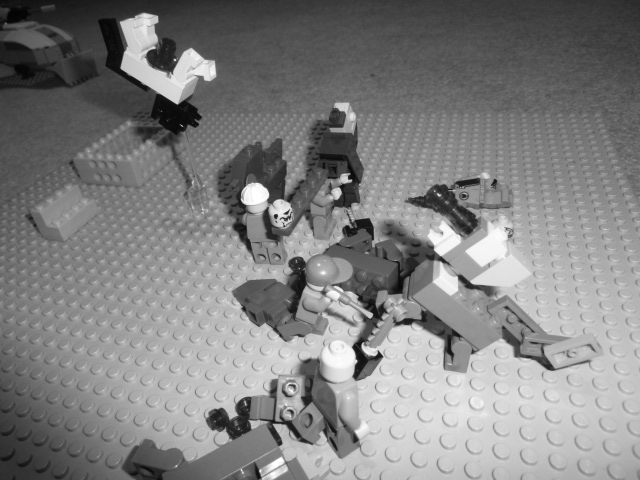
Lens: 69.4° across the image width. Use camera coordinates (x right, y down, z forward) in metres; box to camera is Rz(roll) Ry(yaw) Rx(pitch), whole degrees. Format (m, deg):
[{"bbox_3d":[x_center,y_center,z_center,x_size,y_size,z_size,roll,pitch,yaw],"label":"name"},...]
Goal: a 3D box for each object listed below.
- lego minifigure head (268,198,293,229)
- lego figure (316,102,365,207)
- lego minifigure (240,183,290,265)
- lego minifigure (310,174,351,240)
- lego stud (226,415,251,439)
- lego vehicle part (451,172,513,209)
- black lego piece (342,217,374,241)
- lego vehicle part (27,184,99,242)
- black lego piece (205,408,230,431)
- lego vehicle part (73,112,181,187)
[{"bbox_3d":[-0.018,-0.012,0.208,0.010,0.011,0.010,-5,36,4],"label":"lego minifigure head"},{"bbox_3d":[0.013,-0.046,0.255,0.023,0.057,0.021,3,37,15],"label":"lego figure"},{"bbox_3d":[-0.026,-0.009,0.224,0.022,0.043,0.015,4,38,16],"label":"lego minifigure"},{"bbox_3d":[0.006,-0.017,0.239,0.017,0.032,0.022,2,37,13],"label":"lego minifigure"},{"bbox_3d":[-0.028,0.063,0.157,0.008,0.005,0.008,-5,36,4],"label":"lego stud"},{"bbox_3d":[0.090,-0.027,0.254,0.032,0.009,0.019,5,38,18],"label":"lego vehicle part"},{"bbox_3d":[0.020,-0.006,0.239,0.017,0.009,0.009,5,38,18],"label":"black lego piece"},{"bbox_3d":[-0.155,-0.018,0.280,0.017,0.021,0.033,5,38,18],"label":"lego vehicle part"},{"bbox_3d":[-0.035,0.062,0.158,0.008,0.008,0.005,3,-8,37],"label":"black lego piece"},{"bbox_3d":[-0.140,-0.066,0.343,0.049,0.021,0.065,5,38,18],"label":"lego vehicle part"}]

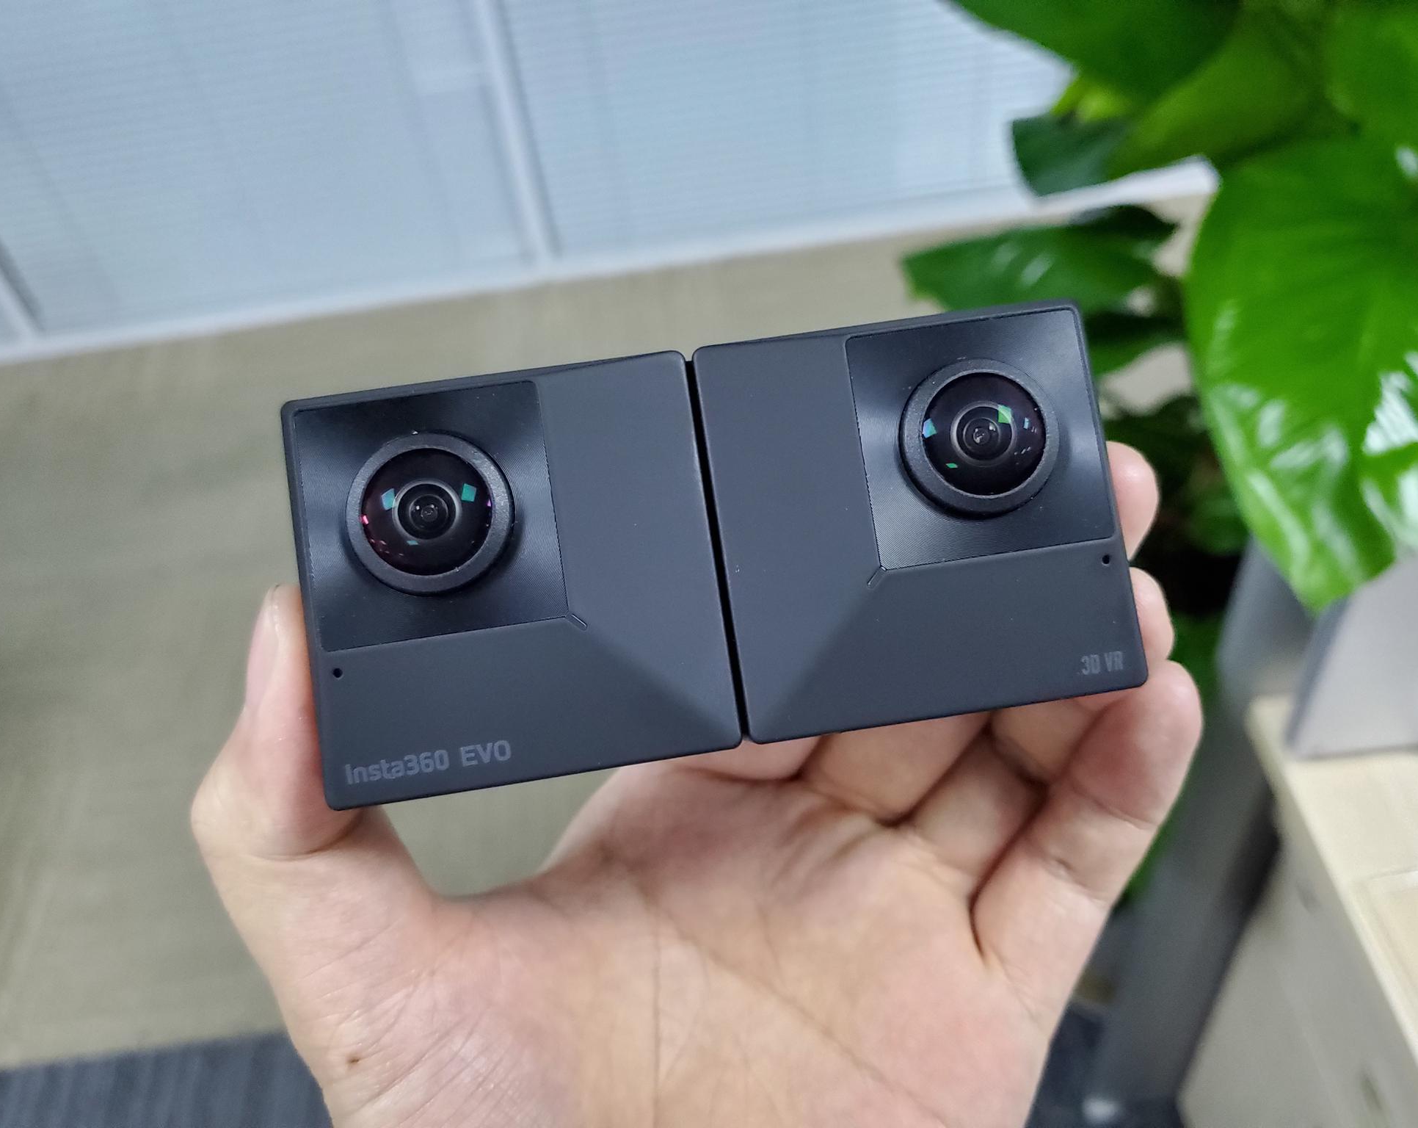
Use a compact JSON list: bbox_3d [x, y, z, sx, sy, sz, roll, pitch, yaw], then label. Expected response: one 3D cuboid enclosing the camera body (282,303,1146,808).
[{"bbox_3d":[0.001,-0.001,0.146,0.100,0.026,0.049,-8,85,-4],"label":"camera body"}]

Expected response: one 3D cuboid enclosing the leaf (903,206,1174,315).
[{"bbox_3d":[0.220,-0.198,0.750,0.180,0.042,0.115,-8,43,0],"label":"leaf"}]

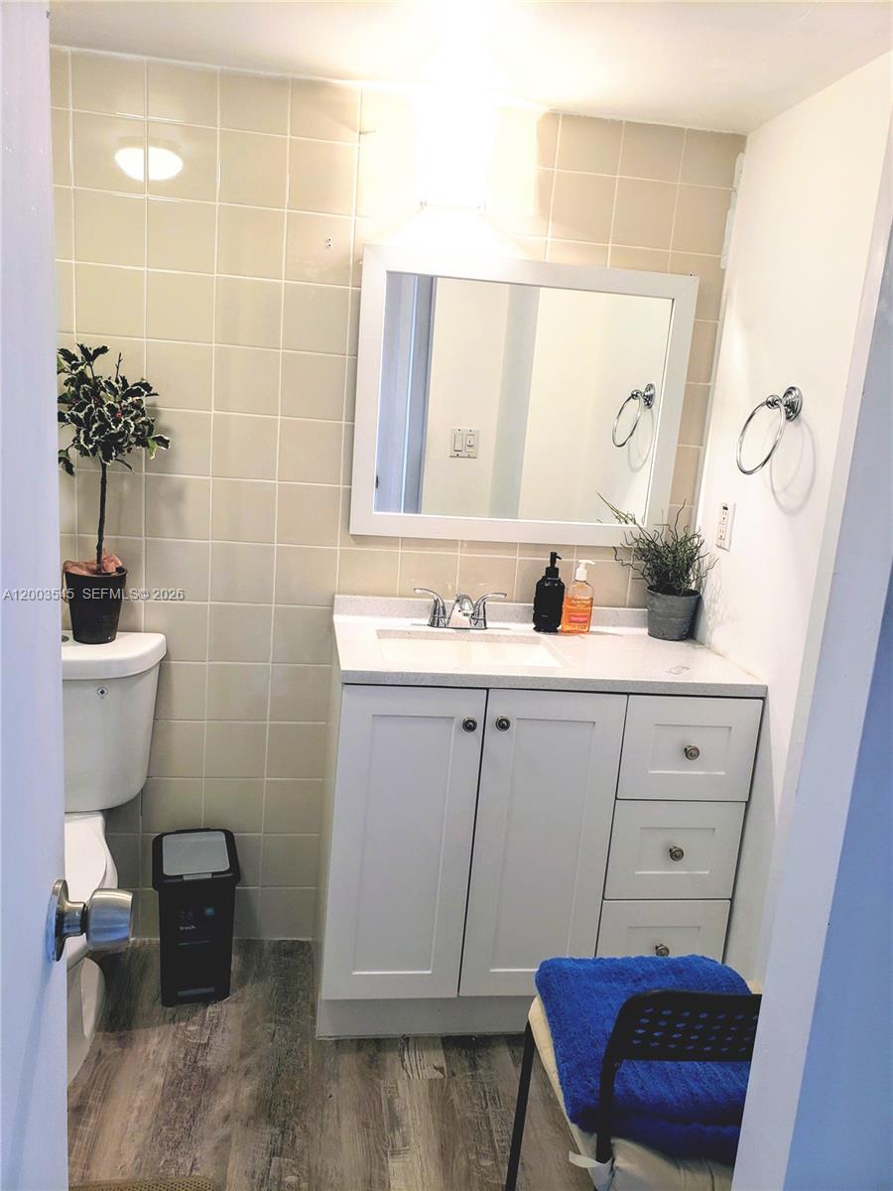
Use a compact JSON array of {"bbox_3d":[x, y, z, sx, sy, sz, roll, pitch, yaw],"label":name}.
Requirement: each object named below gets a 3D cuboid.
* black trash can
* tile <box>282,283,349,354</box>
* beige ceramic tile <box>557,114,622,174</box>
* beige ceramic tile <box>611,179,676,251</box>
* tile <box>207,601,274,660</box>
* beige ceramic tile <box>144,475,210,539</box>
[{"bbox_3d":[-0.623,0.792,2.215,0.199,0.346,0.234,0,13,-20],"label":"black trash can"},{"bbox_3d":[-0.305,-0.648,2.102,0.151,0.152,0.010,2,12,-9],"label":"tile"},{"bbox_3d":[0.333,-1.051,2.091,0.151,0.121,0.010,3,12,-9],"label":"beige ceramic tile"},{"bbox_3d":[0.478,-0.915,2.157,0.148,0.148,0.010,2,12,-9],"label":"beige ceramic tile"},{"bbox_3d":[-0.513,0.097,2.227,0.152,0.152,0.010,2,12,-9],"label":"tile"},{"bbox_3d":[-0.638,-0.208,2.127,0.150,0.150,0.009,2,12,-9],"label":"beige ceramic tile"}]

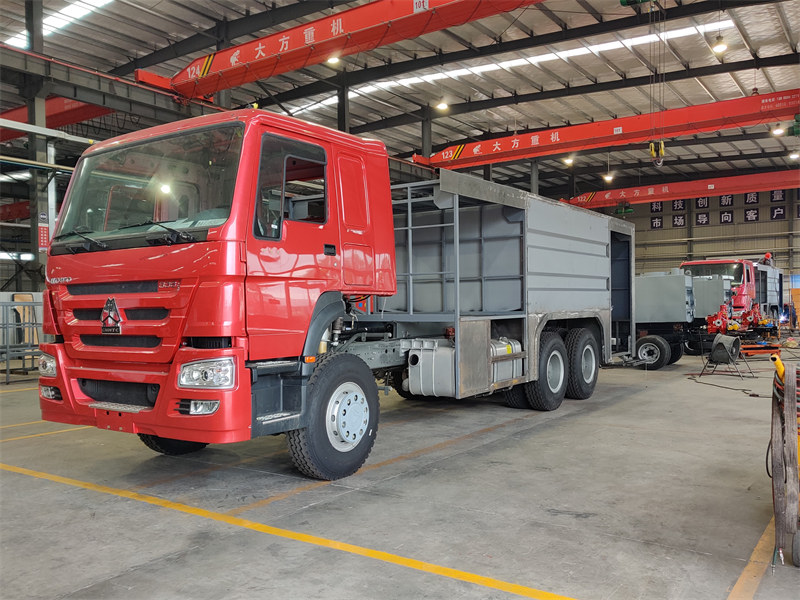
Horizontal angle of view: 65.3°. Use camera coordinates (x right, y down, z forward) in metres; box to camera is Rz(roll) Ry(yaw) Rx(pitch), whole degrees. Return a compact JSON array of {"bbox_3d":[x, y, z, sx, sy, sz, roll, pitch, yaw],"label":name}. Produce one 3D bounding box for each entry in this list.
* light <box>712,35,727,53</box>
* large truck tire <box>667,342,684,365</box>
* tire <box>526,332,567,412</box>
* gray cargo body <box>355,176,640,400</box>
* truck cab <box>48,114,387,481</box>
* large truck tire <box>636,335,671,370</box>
[{"bbox_3d":[10.622,-8.482,20.700,0.450,0.480,0.450,-1,-1,36],"label":"light"},{"bbox_3d":[6.790,1.230,15.716,0.800,0.800,0.280,-1,-1,36],"label":"large truck tire"},{"bbox_3d":[2.152,1.048,9.208,0.319,1.131,1.131,-1,-1,36],"label":"tire"},{"bbox_3d":[1.503,-0.156,10.247,2.554,2.544,6.922,-1,-1,36],"label":"gray cargo body"},{"bbox_3d":[-1.680,0.052,5.927,2.554,3.121,2.245,-1,-1,36],"label":"truck cab"},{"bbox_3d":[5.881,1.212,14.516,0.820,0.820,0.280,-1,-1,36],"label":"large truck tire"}]

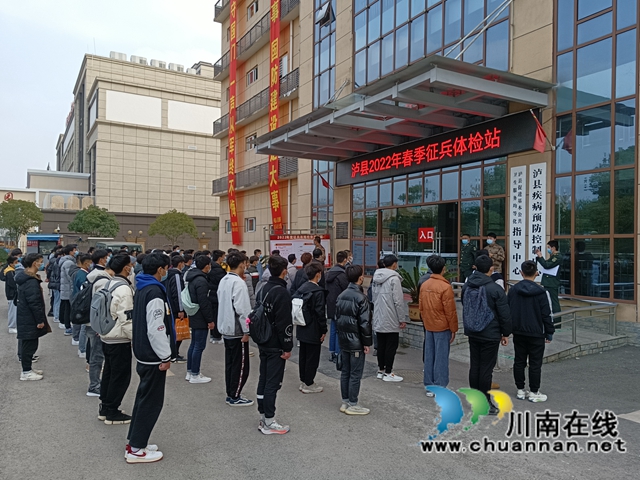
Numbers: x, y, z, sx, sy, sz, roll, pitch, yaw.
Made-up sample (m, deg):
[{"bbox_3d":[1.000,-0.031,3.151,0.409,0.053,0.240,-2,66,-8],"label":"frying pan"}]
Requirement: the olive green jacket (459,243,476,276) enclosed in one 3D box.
[{"bbox_3d":[3.676,0.460,12.400,0.330,0.750,0.520,1,0,-29],"label":"olive green jacket"}]

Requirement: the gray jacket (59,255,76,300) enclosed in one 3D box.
[{"bbox_3d":[-5.139,0.766,10.200,0.380,0.900,0.550,1,0,-29],"label":"gray jacket"}]

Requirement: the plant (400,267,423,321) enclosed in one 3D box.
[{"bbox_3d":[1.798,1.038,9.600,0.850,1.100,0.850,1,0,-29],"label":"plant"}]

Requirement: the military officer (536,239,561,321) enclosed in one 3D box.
[{"bbox_3d":[4.640,0.912,10.050,0.460,1.780,0.530,1,0,-14],"label":"military officer"}]

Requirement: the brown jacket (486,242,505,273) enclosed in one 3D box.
[{"bbox_3d":[4.102,0.434,11.700,0.360,0.720,0.540,1,-1,-35],"label":"brown jacket"}]

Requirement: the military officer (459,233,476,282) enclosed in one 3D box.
[{"bbox_3d":[3.676,0.743,12.400,0.340,1.760,0.520,1,0,-29],"label":"military officer"}]

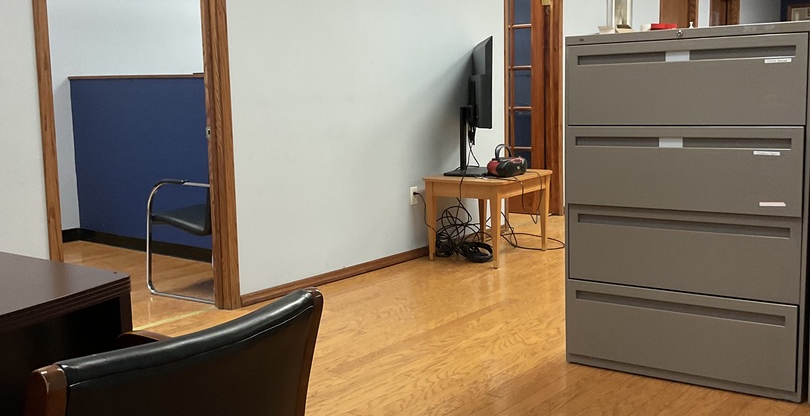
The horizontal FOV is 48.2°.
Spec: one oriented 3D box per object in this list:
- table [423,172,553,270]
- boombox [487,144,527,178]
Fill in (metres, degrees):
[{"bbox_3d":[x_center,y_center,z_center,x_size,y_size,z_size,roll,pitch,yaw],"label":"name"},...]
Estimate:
[{"bbox_3d":[0.569,0.052,6.083,0.569,0.546,0.756,4,9,35],"label":"table"},{"bbox_3d":[0.679,-0.321,6.013,0.170,0.205,0.260,6,11,42],"label":"boombox"}]

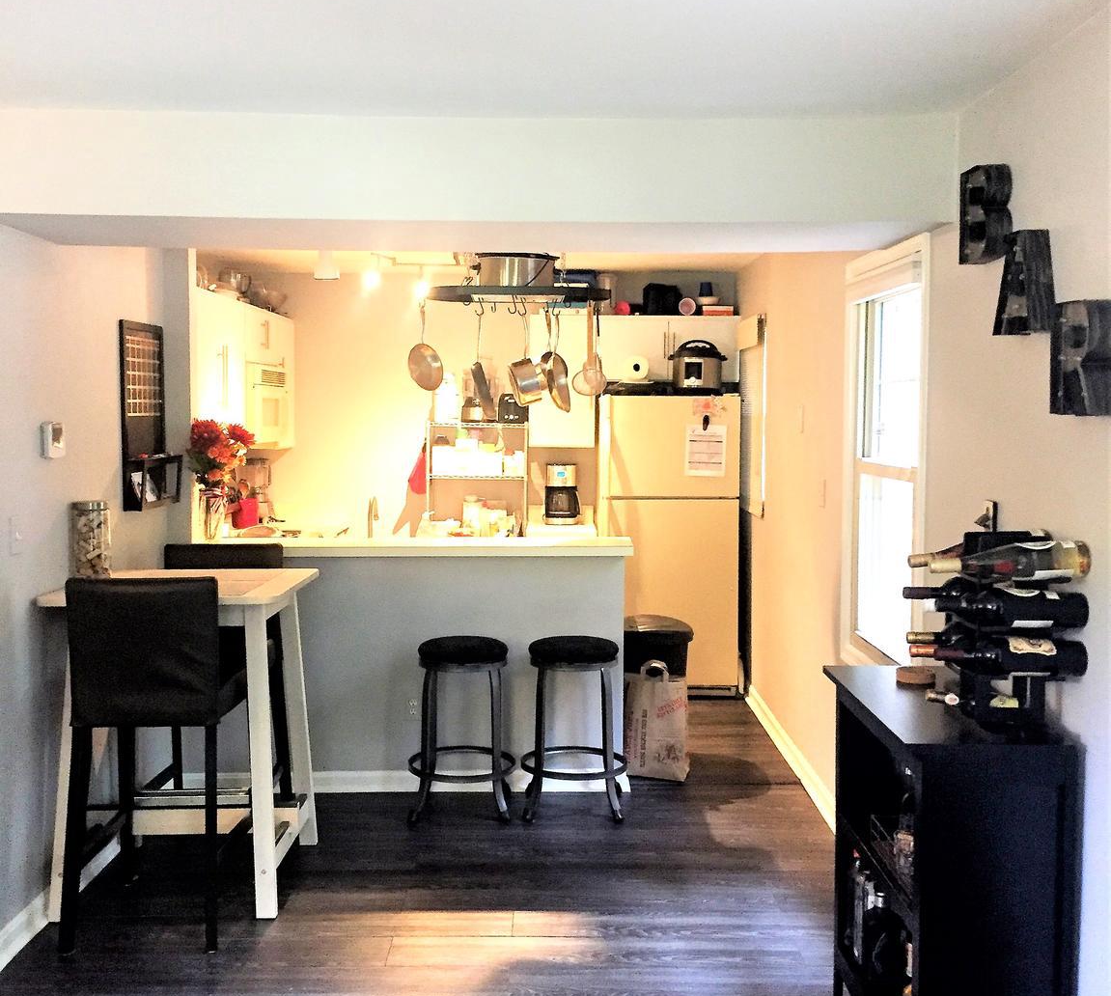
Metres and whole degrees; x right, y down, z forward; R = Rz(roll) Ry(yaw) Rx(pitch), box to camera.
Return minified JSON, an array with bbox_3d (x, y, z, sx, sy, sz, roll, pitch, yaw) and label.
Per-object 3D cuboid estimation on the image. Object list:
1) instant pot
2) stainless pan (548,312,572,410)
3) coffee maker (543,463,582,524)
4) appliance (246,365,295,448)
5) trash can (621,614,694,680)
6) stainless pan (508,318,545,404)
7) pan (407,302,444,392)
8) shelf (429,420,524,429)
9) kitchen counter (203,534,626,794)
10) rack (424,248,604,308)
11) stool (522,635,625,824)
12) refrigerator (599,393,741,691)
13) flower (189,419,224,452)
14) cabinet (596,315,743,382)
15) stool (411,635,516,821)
[{"bbox_3d":[0.779,-0.728,6.816,0.320,0.300,0.310,1,4,9],"label":"instant pot"},{"bbox_3d":[0.021,-0.603,5.572,0.080,0.440,0.275,-6,3,12],"label":"stainless pan"},{"bbox_3d":[0.040,-0.020,7.096,0.200,0.355,0.230,0,4,0],"label":"coffee maker"},{"bbox_3d":[-1.680,-0.487,6.532,0.390,0.415,0.800,0,4,0],"label":"appliance"},{"bbox_3d":[0.425,0.863,5.644,0.390,0.650,0.320,0,4,0],"label":"trash can"},{"bbox_3d":[-0.132,-0.638,5.770,0.125,0.410,0.200,-16,0,-14],"label":"stainless pan"},{"bbox_3d":[-0.587,-0.676,5.617,0.070,0.385,0.230,-5,0,39],"label":"pan"},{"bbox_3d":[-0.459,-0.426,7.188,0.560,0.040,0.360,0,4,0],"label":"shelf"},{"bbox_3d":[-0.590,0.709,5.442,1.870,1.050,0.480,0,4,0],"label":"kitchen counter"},{"bbox_3d":[-0.182,-1.010,5.744,0.840,0.280,0.430,0,4,0],"label":"rack"},{"bbox_3d":[0.078,0.919,5.026,0.420,0.690,0.420,0,4,0],"label":"stool"},{"bbox_3d":[0.655,0.260,7.296,0.750,1.690,0.740,0,4,0],"label":"refrigerator"},{"bbox_3d":[-1.515,-0.272,5.394,0.150,0.145,0.130,0,4,0],"label":"flower"},{"bbox_3d":[0.639,-0.842,7.119,0.830,0.385,0.320,0,4,0],"label":"cabinet"},{"bbox_3d":[-0.365,0.910,4.905,0.400,0.650,0.400,0,4,0],"label":"stool"}]

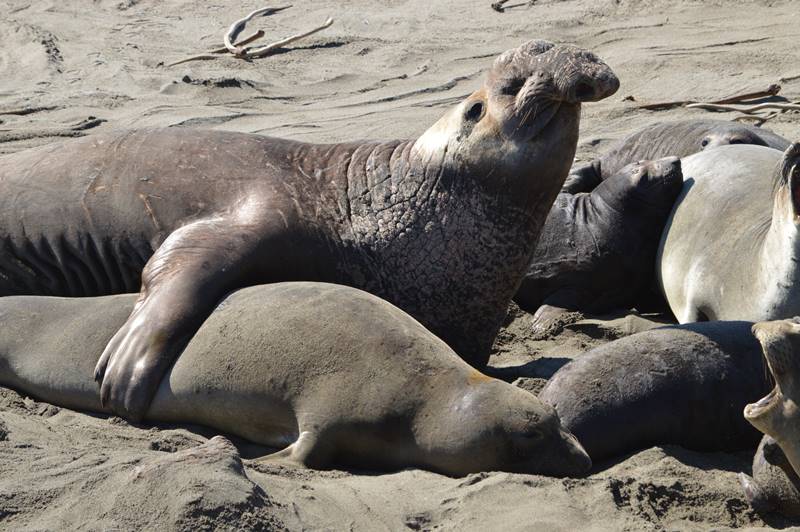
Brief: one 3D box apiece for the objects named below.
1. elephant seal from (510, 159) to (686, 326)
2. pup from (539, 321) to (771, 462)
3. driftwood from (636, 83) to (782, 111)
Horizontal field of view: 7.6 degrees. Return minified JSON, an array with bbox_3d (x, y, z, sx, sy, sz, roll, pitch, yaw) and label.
[{"bbox_3d":[0.571,-0.186,23.040,1.150,0.550,0.470,5,16,17],"label":"elephant seal"},{"bbox_3d":[1.016,0.442,21.120,1.300,0.460,0.520,-2,15,-8],"label":"pup"},{"bbox_3d":[1.343,-0.731,26.016,0.680,0.090,0.120,-5,16,-16],"label":"driftwood"}]

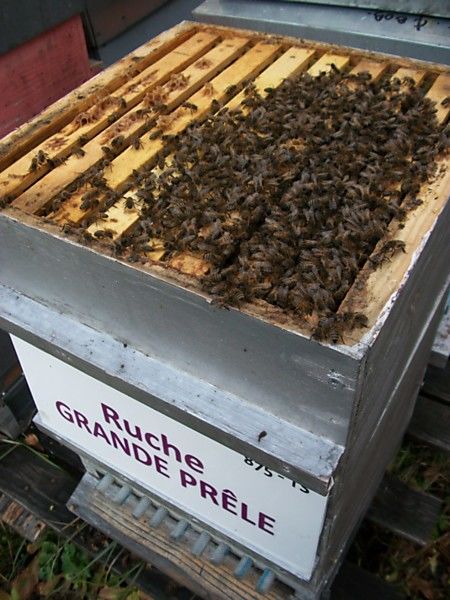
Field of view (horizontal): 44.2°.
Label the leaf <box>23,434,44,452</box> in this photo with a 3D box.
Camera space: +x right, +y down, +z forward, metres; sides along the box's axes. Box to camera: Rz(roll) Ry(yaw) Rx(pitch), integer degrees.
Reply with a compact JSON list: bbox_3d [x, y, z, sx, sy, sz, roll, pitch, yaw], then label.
[{"bbox_3d":[-0.305,0.230,0.891,0.042,0.012,0.022,29,56,27],"label":"leaf"}]

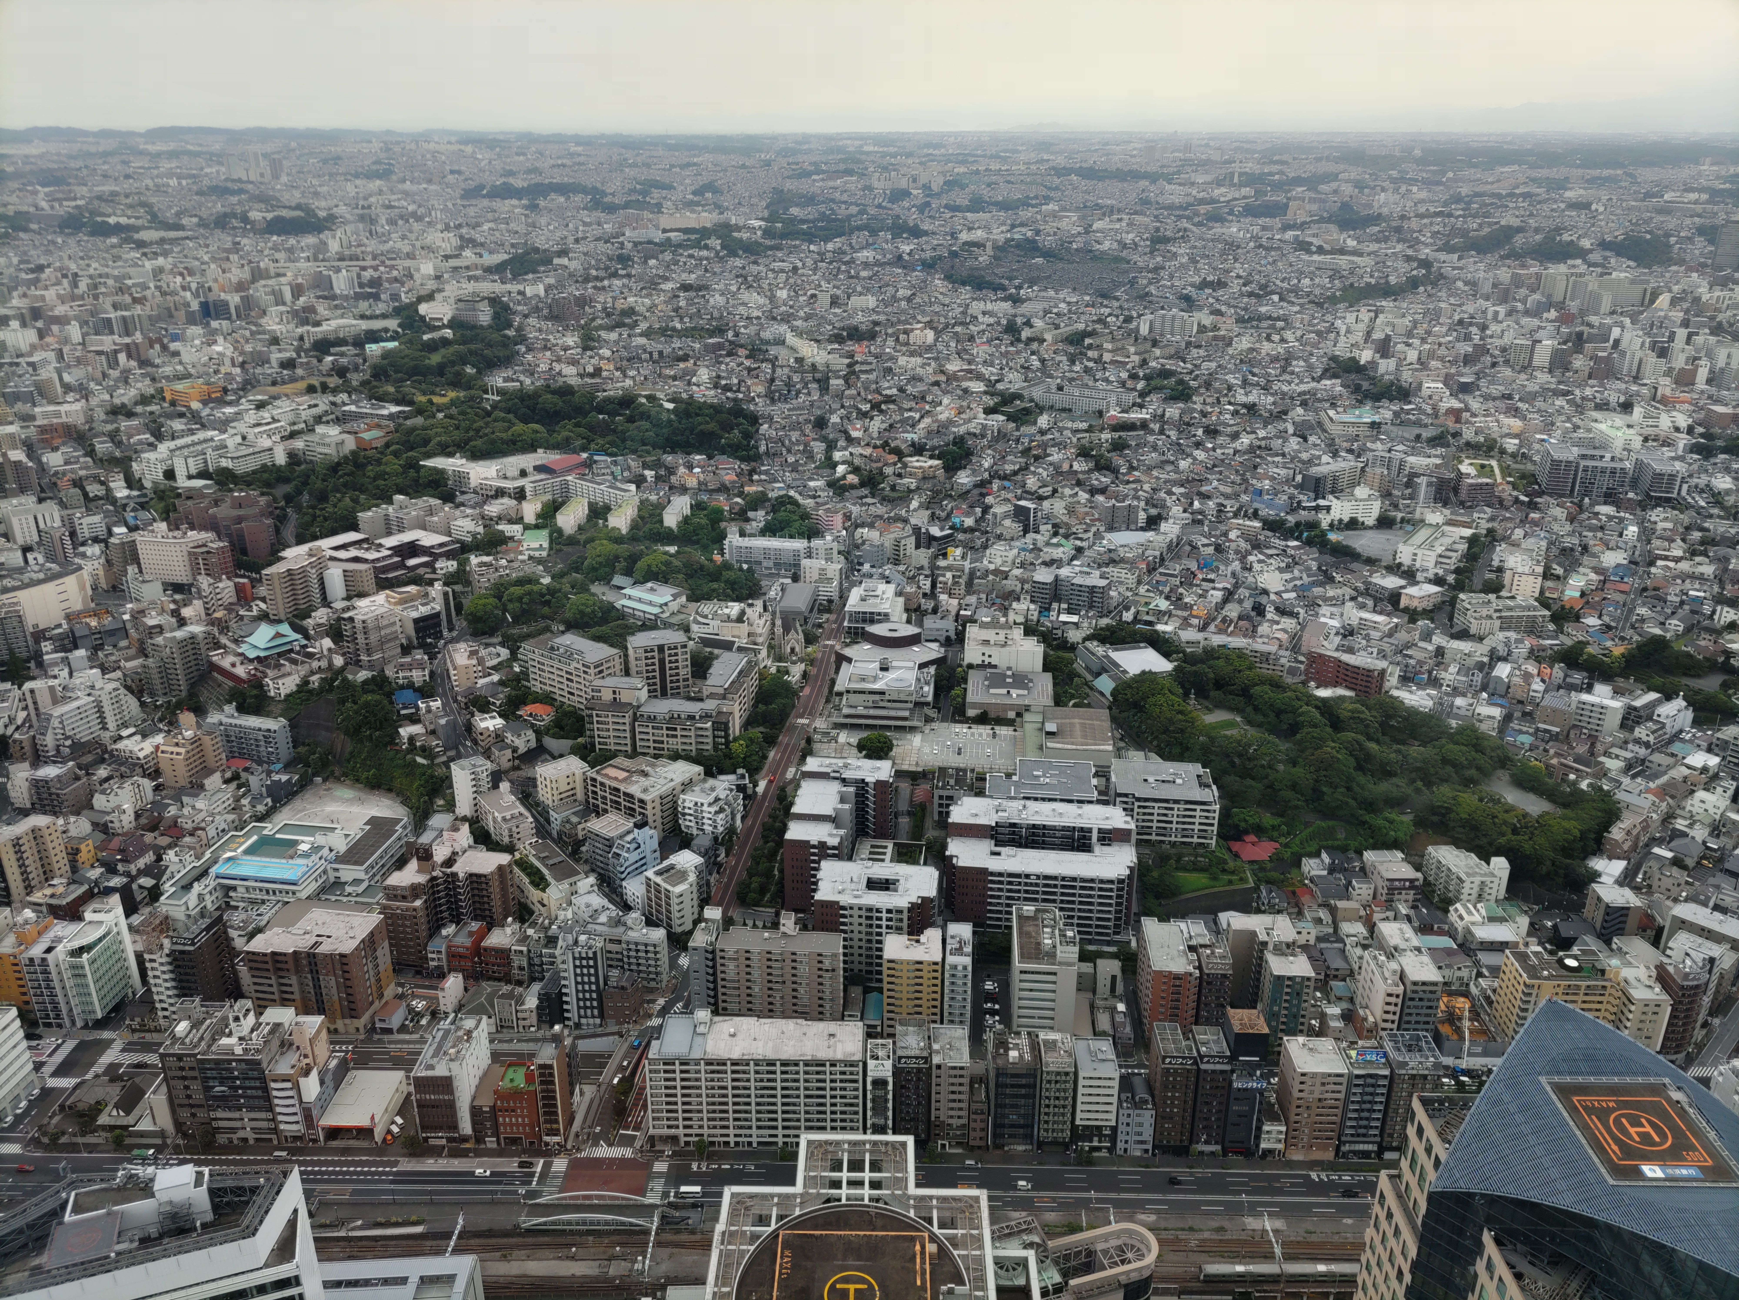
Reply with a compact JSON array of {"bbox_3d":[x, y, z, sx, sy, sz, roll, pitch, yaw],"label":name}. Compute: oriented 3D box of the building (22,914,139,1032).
[{"bbox_3d":[-257.000,104.210,427.780,22.800,29.500,21.500,-1,22,-2],"label":"building"}]

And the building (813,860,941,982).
[{"bbox_3d":[3.030,93.460,445.880,40.580,31.930,24.470,2,22,4],"label":"building"}]

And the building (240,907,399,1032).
[{"bbox_3d":[-179.220,105.100,427.460,36.500,30.600,24.500,3,22,8],"label":"building"}]

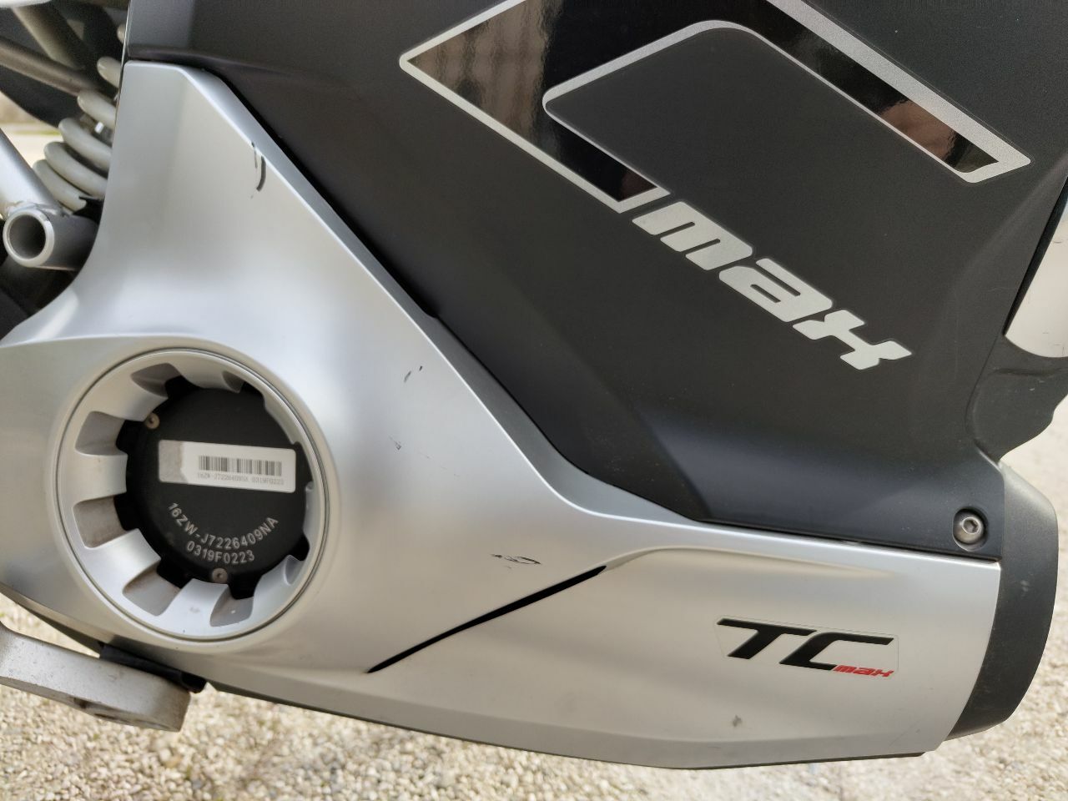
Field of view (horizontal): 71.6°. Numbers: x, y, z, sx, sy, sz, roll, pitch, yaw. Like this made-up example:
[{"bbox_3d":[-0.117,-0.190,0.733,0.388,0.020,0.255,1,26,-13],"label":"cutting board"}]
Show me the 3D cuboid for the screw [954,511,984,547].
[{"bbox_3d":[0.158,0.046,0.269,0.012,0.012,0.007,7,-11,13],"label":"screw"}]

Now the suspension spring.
[{"bbox_3d":[-0.209,-0.165,0.405,0.067,0.140,0.067,41,12,4],"label":"suspension spring"}]

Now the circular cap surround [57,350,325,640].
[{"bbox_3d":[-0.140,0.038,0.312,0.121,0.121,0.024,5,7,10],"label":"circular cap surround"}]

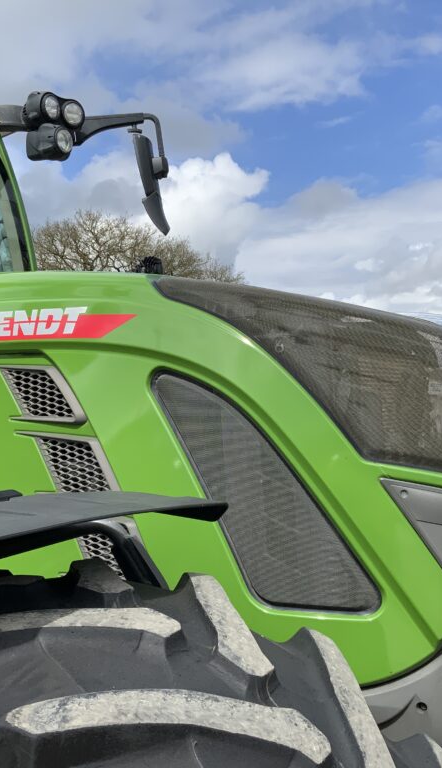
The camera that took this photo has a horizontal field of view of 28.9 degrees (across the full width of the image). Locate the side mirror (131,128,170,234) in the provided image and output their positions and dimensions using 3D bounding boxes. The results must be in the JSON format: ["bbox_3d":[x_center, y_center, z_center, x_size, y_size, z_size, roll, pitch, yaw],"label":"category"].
[{"bbox_3d":[-0.308,-0.881,3.750,0.130,0.430,0.220,-11,-3,-1],"label":"side mirror"}]

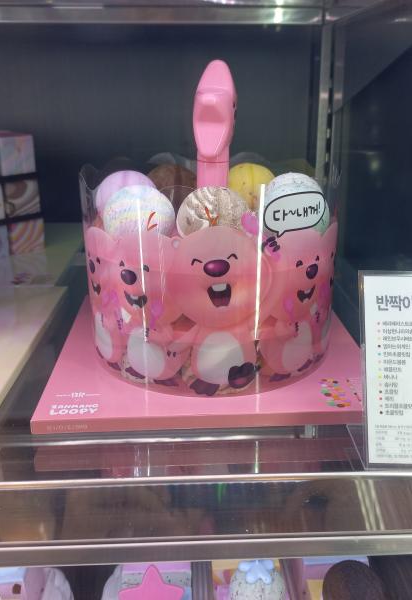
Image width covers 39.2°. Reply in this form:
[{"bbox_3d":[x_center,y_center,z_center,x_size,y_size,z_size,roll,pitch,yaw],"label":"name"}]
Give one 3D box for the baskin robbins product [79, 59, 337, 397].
[{"bbox_3d":[0.004,-0.066,0.436,0.185,0.212,0.185,-1,20,-2],"label":"baskin robbins product"}]

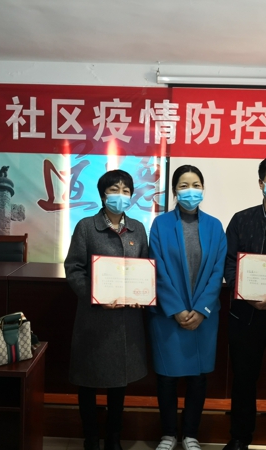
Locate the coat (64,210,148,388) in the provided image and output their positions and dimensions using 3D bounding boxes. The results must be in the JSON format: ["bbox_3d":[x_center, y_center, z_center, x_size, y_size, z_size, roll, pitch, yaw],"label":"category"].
[{"bbox_3d":[-0.145,0.402,2.670,0.470,0.980,0.320,0,2,-12],"label":"coat"}]

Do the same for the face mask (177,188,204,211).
[{"bbox_3d":[0.323,-0.142,2.630,0.145,0.115,0.085,1,2,-2],"label":"face mask"}]

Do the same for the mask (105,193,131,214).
[{"bbox_3d":[-0.085,-0.118,2.580,0.145,0.115,0.085,0,2,-12],"label":"mask"}]

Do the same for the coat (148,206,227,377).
[{"bbox_3d":[0.314,0.375,2.700,0.445,0.950,0.290,1,2,-4],"label":"coat"}]

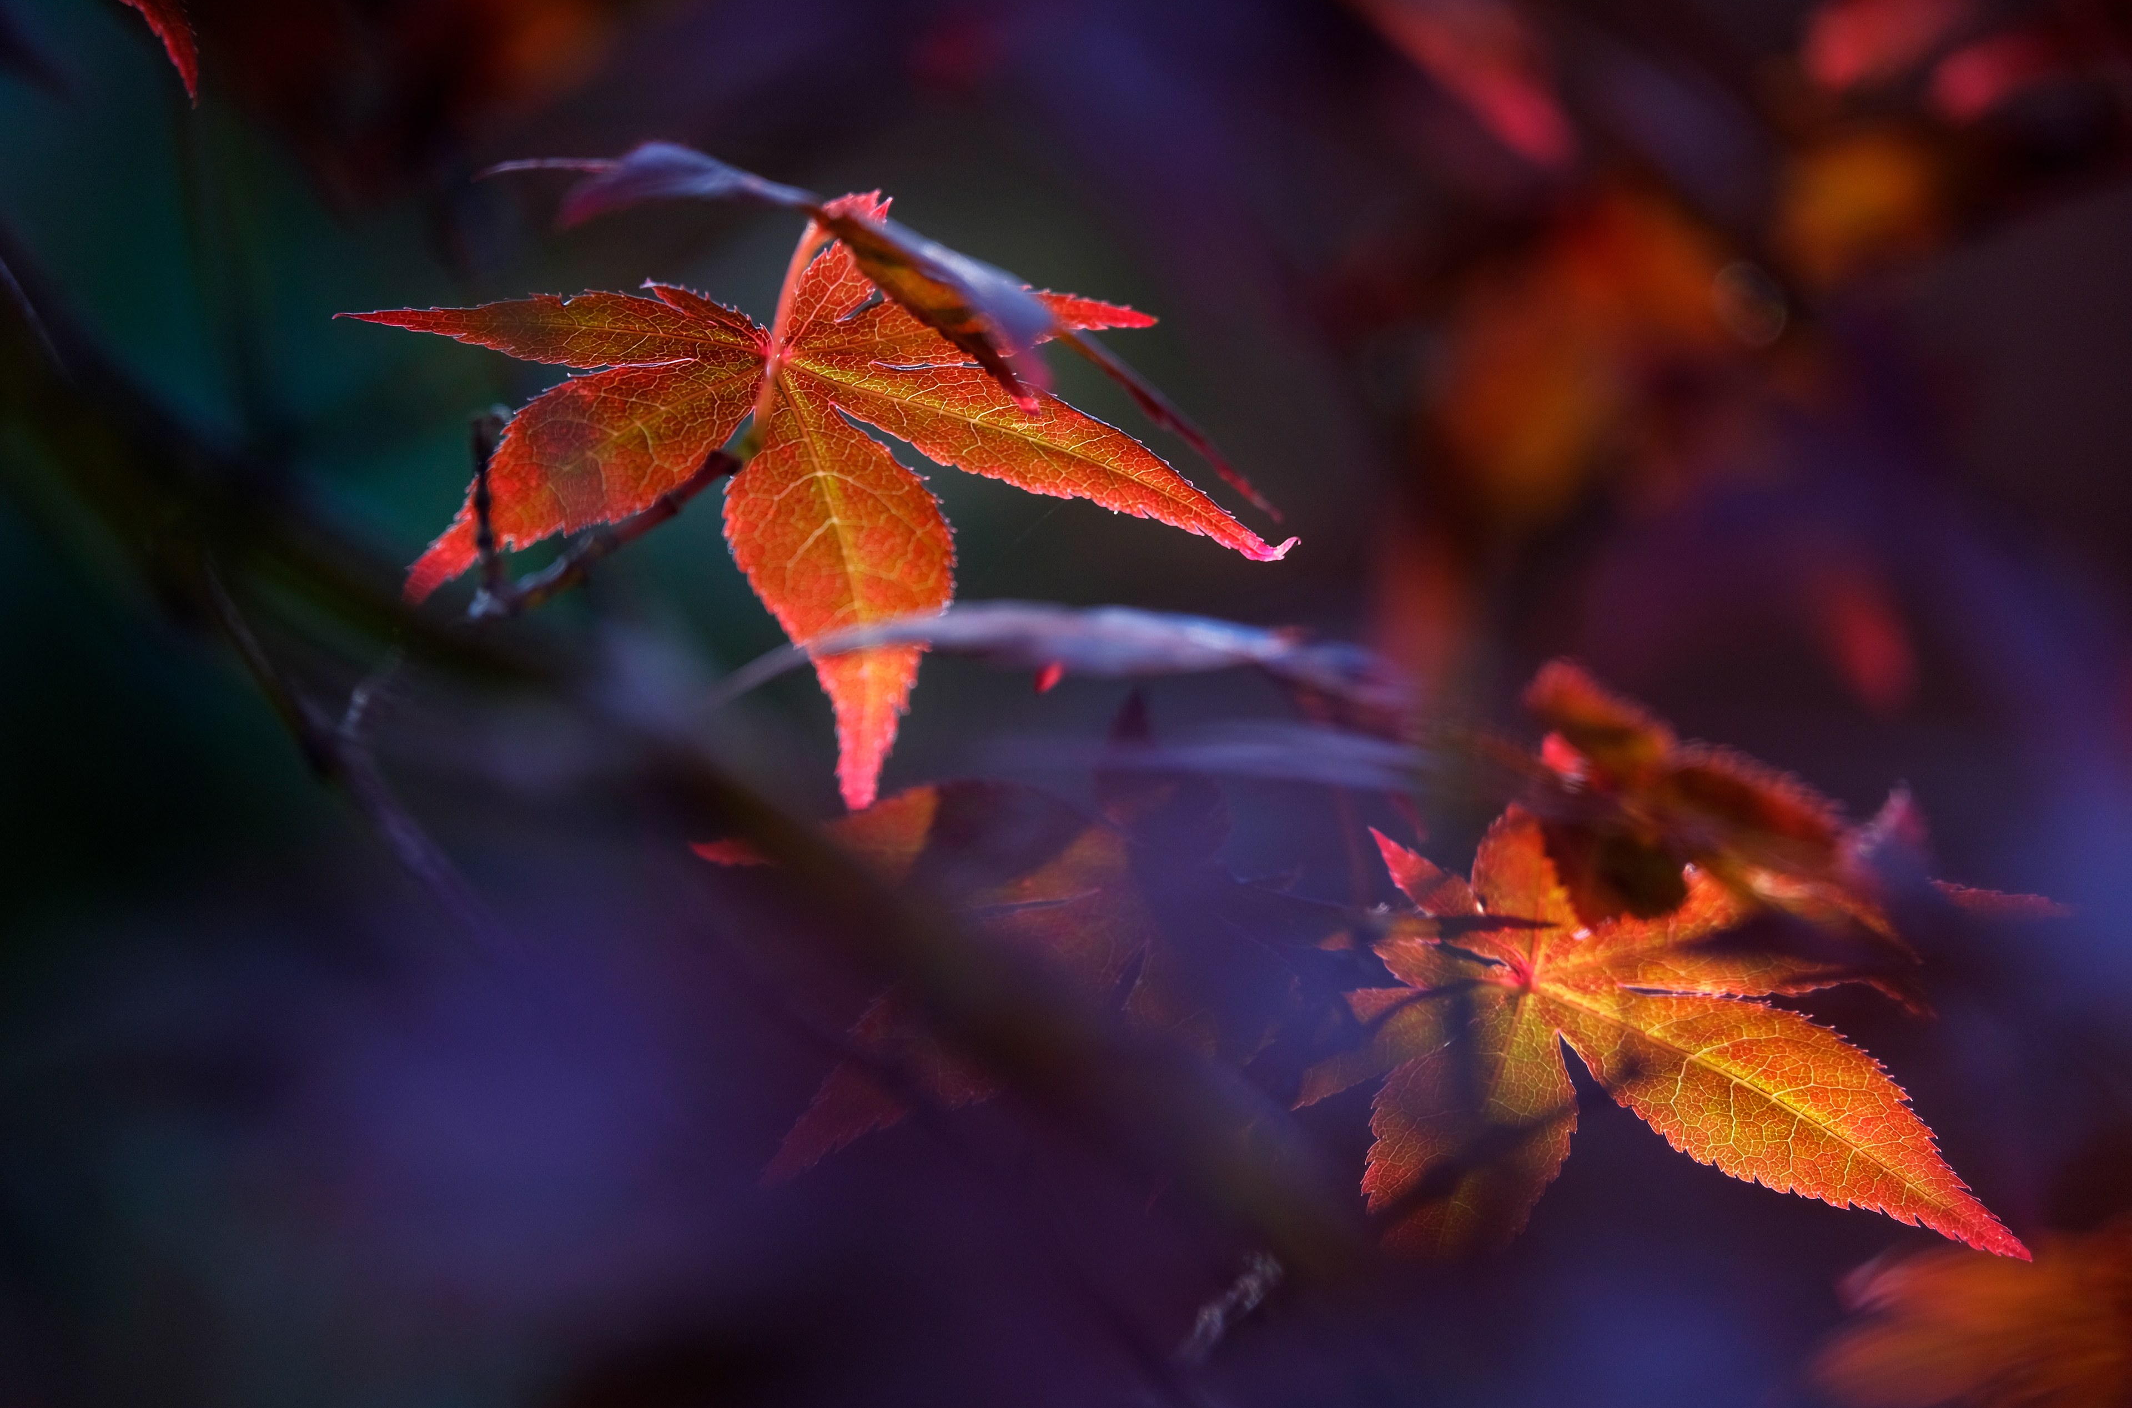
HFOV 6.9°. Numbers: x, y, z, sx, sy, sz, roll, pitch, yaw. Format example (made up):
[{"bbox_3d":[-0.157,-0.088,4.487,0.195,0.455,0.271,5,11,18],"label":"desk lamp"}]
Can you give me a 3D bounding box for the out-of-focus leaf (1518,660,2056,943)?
[{"bbox_3d":[0.059,0.008,1.460,0.044,0.023,0.026,0,0,0],"label":"out-of-focus leaf"}]

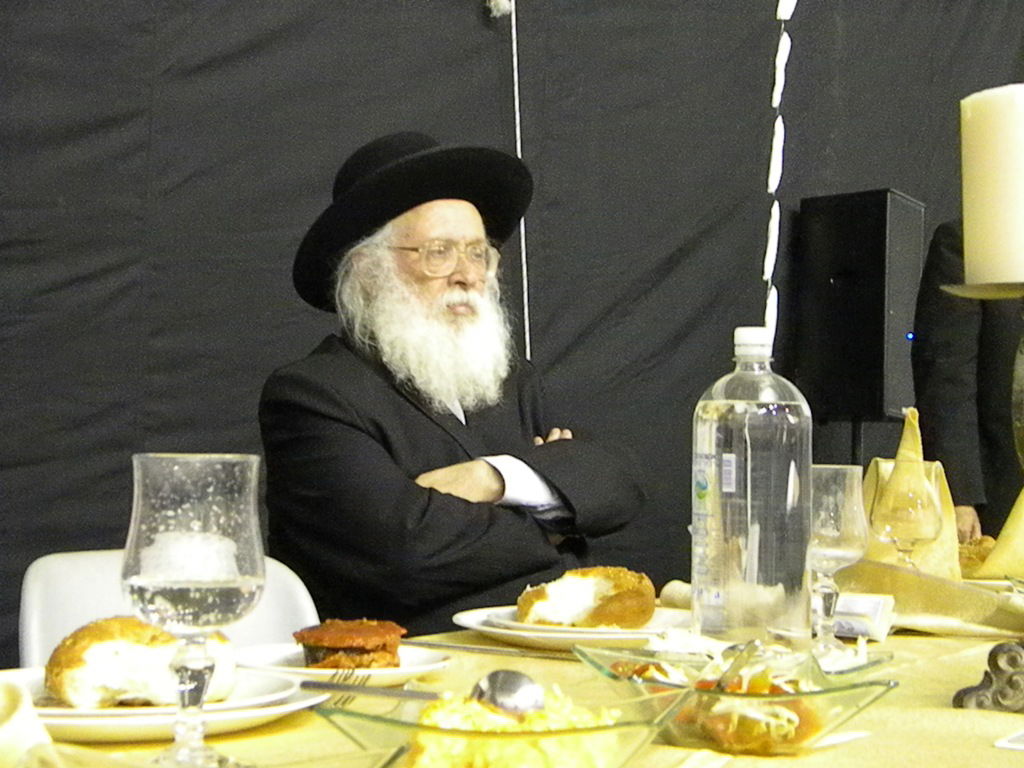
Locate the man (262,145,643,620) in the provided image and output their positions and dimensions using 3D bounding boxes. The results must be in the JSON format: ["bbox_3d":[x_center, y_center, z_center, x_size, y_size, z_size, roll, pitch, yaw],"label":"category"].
[{"bbox_3d":[-0.065,0.327,2.166,0.580,1.350,0.720,3,-3,-35],"label":"man"}]

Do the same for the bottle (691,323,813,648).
[{"bbox_3d":[0.196,0.091,1.350,0.097,0.275,0.097,0,-3,20],"label":"bottle"}]

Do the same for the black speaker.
[{"bbox_3d":[0.976,-0.202,4.654,0.290,0.619,0.335,-1,-3,33],"label":"black speaker"}]

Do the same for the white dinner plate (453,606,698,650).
[{"bbox_3d":[0.074,0.221,1.475,0.253,0.025,0.253,1,-3,0],"label":"white dinner plate"}]

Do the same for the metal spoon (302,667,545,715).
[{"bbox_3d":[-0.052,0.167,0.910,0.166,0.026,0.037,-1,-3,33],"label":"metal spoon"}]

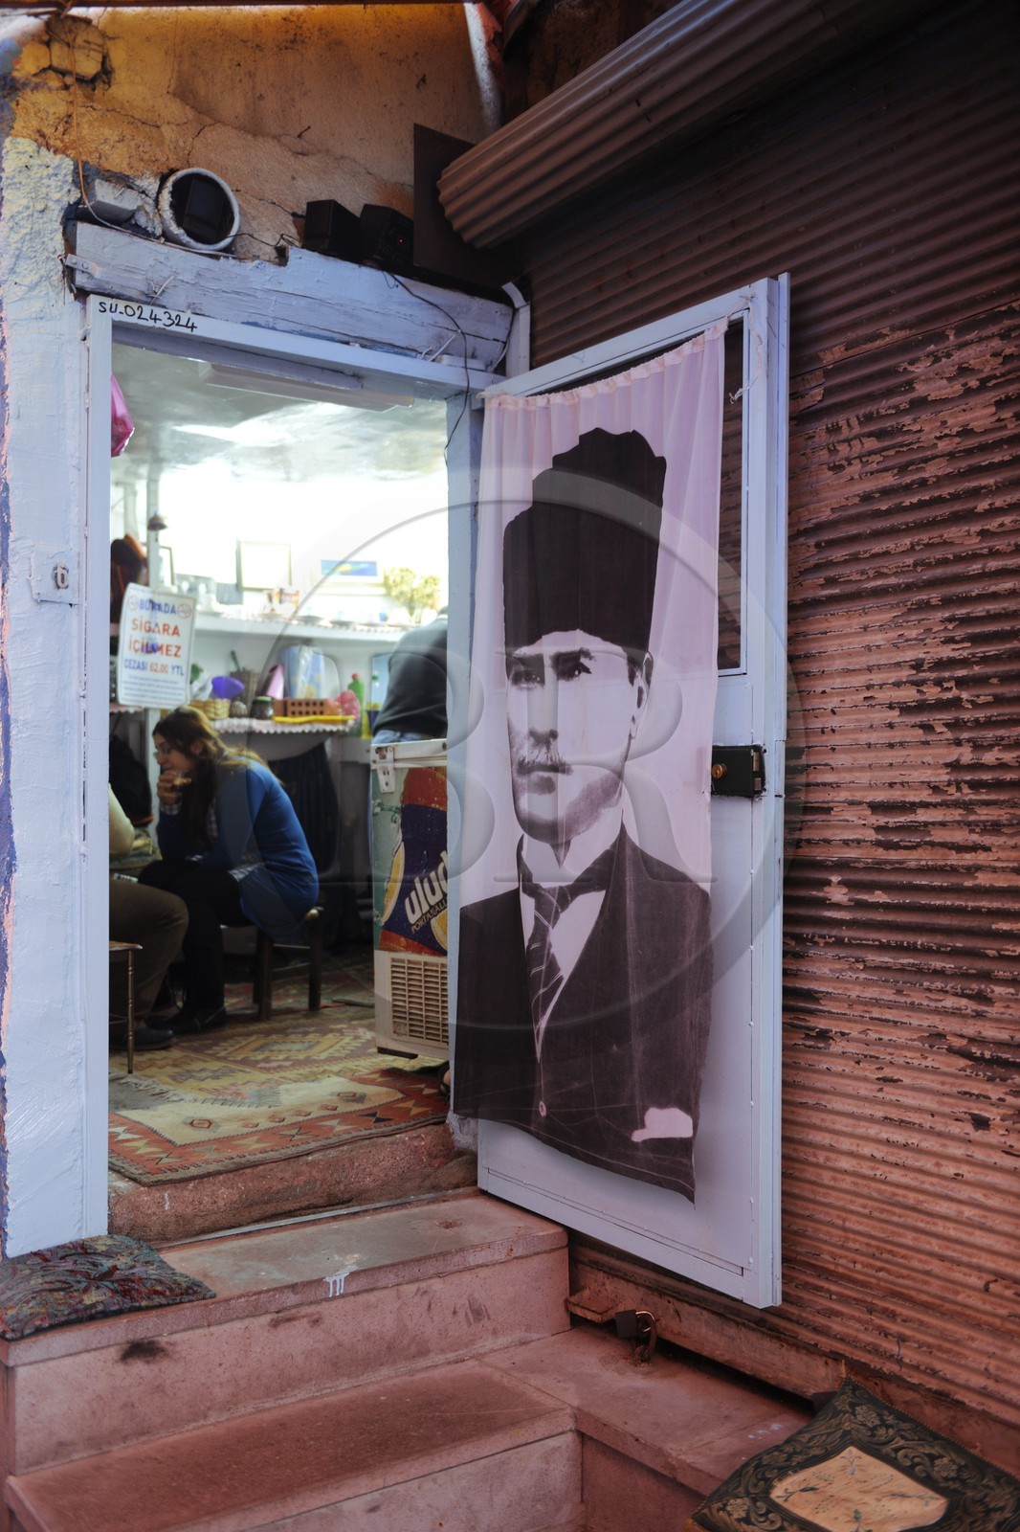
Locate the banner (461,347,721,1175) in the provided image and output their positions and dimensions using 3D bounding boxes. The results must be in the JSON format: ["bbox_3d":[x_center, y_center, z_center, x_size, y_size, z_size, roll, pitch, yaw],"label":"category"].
[{"bbox_3d":[0.145,-0.029,2.902,0.090,1.698,0.801,1,-1,-37],"label":"banner"}]

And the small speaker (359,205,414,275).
[{"bbox_3d":[-0.306,-1.269,3.290,0.088,0.128,0.110,15,11,-46],"label":"small speaker"}]

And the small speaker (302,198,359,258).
[{"bbox_3d":[-0.425,-1.247,3.217,0.080,0.128,0.110,8,1,28],"label":"small speaker"}]

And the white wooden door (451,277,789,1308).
[{"bbox_3d":[0.228,0.042,2.909,0.045,1.940,0.933,1,-1,-37],"label":"white wooden door"}]

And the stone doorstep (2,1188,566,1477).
[{"bbox_3d":[-0.479,1.161,2.925,1.213,0.230,0.364,0,0,-31],"label":"stone doorstep"}]

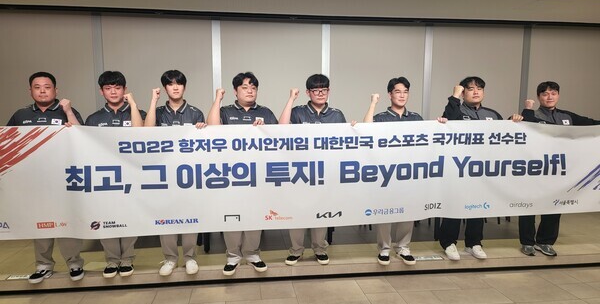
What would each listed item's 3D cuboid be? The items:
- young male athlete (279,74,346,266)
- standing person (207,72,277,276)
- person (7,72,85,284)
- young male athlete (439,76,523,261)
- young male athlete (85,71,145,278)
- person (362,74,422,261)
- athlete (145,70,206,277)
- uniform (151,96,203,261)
[{"bbox_3d":[0.132,0.166,3.891,0.672,1.760,0.460,0,7,-4],"label":"young male athlete"},{"bbox_3d":[-0.491,0.190,3.678,0.626,1.762,0.500,-1,7,-8],"label":"standing person"},{"bbox_3d":[-2.098,0.213,3.504,0.620,1.749,0.500,-1,8,-13],"label":"person"},{"bbox_3d":[1.689,0.160,4.029,0.763,1.749,0.500,0,7,-3],"label":"young male athlete"},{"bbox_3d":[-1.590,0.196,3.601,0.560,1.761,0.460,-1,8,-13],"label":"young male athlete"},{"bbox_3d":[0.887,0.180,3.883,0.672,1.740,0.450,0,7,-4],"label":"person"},{"bbox_3d":[-1.063,0.186,3.646,0.517,1.775,0.450,-1,7,-8],"label":"athlete"},{"bbox_3d":[-1.045,0.283,3.682,0.421,1.484,0.330,-1,7,-8],"label":"uniform"}]

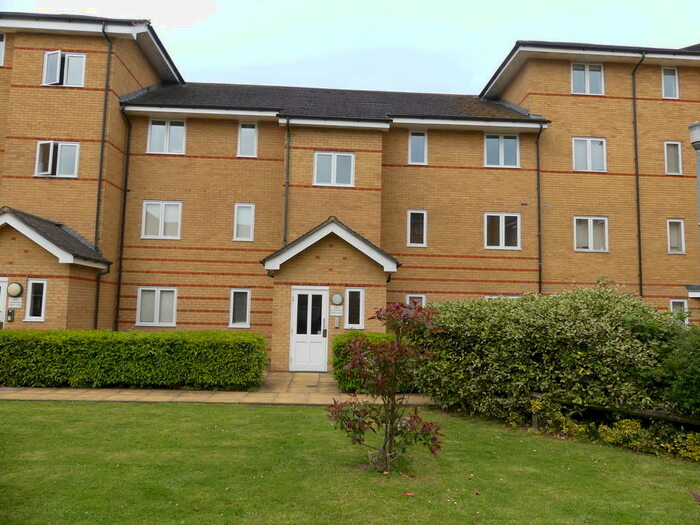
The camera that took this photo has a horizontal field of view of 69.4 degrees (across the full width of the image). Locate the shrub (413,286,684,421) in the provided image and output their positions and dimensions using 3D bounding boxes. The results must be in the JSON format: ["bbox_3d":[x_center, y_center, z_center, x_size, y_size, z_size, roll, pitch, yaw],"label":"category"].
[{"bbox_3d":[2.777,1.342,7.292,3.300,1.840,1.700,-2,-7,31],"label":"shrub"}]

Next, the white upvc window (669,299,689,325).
[{"bbox_3d":[10.507,1.779,16.140,0.590,1.130,0.100,2,-6,-3],"label":"white upvc window"}]

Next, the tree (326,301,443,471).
[{"bbox_3d":[0.330,1.177,4.837,1.100,1.630,1.000,2,-6,-3],"label":"tree"}]

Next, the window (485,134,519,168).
[{"bbox_3d":[4.944,-3.635,16.414,1.152,1.109,0.100,2,-5,-3],"label":"window"}]

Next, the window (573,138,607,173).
[{"bbox_3d":[7.805,-3.489,16.477,1.140,1.120,0.100,2,-6,-3],"label":"window"}]

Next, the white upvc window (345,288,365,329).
[{"bbox_3d":[0.118,1.146,12.609,0.480,1.010,0.100,2,-6,-3],"label":"white upvc window"}]

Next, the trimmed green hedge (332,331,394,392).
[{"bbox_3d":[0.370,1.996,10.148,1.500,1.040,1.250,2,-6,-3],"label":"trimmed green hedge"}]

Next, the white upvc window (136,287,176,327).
[{"bbox_3d":[-5.793,1.323,15.158,1.155,1.165,0.100,2,-5,-3],"label":"white upvc window"}]

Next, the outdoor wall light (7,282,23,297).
[{"bbox_3d":[-7.888,0.646,11.917,0.325,0.325,0.110,2,-5,-3],"label":"outdoor wall light"}]

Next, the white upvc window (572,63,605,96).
[{"bbox_3d":[7.865,-6.065,16.723,1.130,1.090,0.100,2,-6,-3],"label":"white upvc window"}]

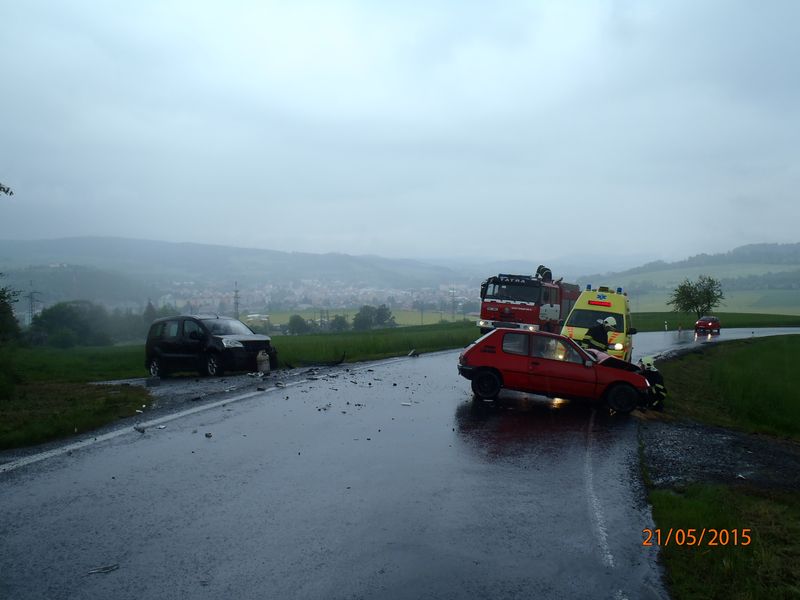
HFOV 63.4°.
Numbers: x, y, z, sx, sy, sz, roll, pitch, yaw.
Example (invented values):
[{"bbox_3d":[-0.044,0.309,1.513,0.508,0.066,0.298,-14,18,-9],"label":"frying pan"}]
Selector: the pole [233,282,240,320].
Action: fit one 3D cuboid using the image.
[{"bbox_3d":[-98.238,2.109,390.000,4.600,27.000,3.000,1,0,-14],"label":"pole"}]

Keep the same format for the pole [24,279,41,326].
[{"bbox_3d":[-176.055,2.874,310.000,7.000,25.000,2.500,0,-1,-30],"label":"pole"}]

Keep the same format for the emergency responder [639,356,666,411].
[{"bbox_3d":[4.480,1.510,11.750,0.620,0.970,0.550,0,-1,-3],"label":"emergency responder"}]

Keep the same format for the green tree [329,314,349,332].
[{"bbox_3d":[-21.859,8.530,230.000,7.100,7.200,6.900,1,0,3],"label":"green tree"}]

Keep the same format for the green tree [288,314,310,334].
[{"bbox_3d":[-40.380,10.447,260.000,8.000,9.000,8.000,0,-1,0],"label":"green tree"}]

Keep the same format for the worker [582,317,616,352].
[{"bbox_3d":[4.020,1.150,13.100,0.700,1.620,0.580,0,-1,21],"label":"worker"}]

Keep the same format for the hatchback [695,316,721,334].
[{"bbox_3d":[27.606,2.196,58.000,1.690,1.440,3.950,3,-1,37],"label":"hatchback"}]

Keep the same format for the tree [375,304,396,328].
[{"bbox_3d":[-5.826,7.232,260.000,8.600,11.000,8.600,0,-1,0],"label":"tree"}]

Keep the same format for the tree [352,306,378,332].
[{"bbox_3d":[-12.262,6.575,230.000,9.300,10.200,9.000,1,0,3],"label":"tree"}]

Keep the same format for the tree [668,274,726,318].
[{"bbox_3d":[32.422,0.110,71.000,6.200,5.800,6.000,1,0,24],"label":"tree"}]

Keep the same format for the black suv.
[{"bbox_3d":[-5.310,1.310,18.300,4.350,1.800,1.810,-3,-6,43],"label":"black suv"}]

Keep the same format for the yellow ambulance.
[{"bbox_3d":[6.060,0.820,19.700,1.930,2.500,5.050,5,-1,20],"label":"yellow ambulance"}]

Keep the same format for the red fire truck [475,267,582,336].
[{"bbox_3d":[6.000,0.530,28.700,2.500,3.050,7.800,3,-1,26],"label":"red fire truck"}]

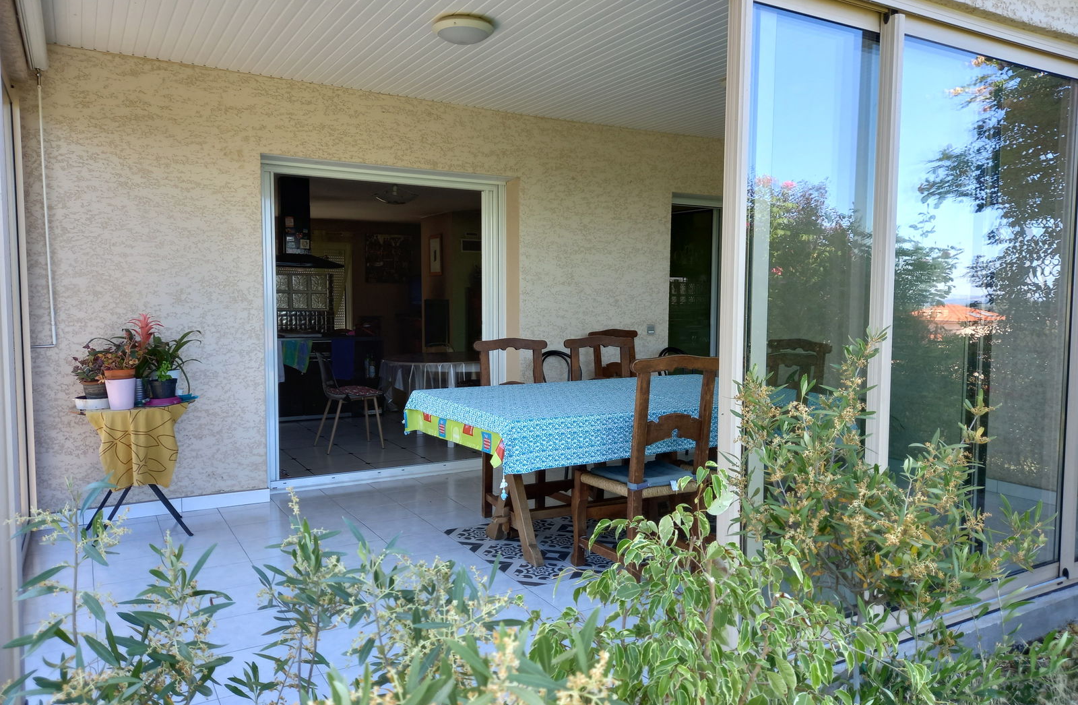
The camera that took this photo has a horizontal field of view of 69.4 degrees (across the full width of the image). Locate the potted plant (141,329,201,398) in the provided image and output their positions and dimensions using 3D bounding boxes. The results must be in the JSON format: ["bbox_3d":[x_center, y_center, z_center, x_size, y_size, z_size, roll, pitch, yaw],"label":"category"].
[{"bbox_3d":[-2.059,0.059,4.329,0.300,0.390,0.270,-2,5,-31],"label":"potted plant"}]

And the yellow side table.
[{"bbox_3d":[-2.206,0.634,4.273,0.590,0.720,0.490,-2,5,-31],"label":"yellow side table"}]

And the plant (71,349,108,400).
[{"bbox_3d":[-2.325,0.132,4.037,0.180,0.285,0.180,-2,5,-31],"label":"plant"}]

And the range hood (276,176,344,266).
[{"bbox_3d":[-2.584,-1.361,8.245,0.900,0.950,0.550,-2,5,-31],"label":"range hood"}]

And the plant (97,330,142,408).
[{"bbox_3d":[-2.178,0.084,4.051,0.210,0.420,0.210,-2,5,-31],"label":"plant"}]

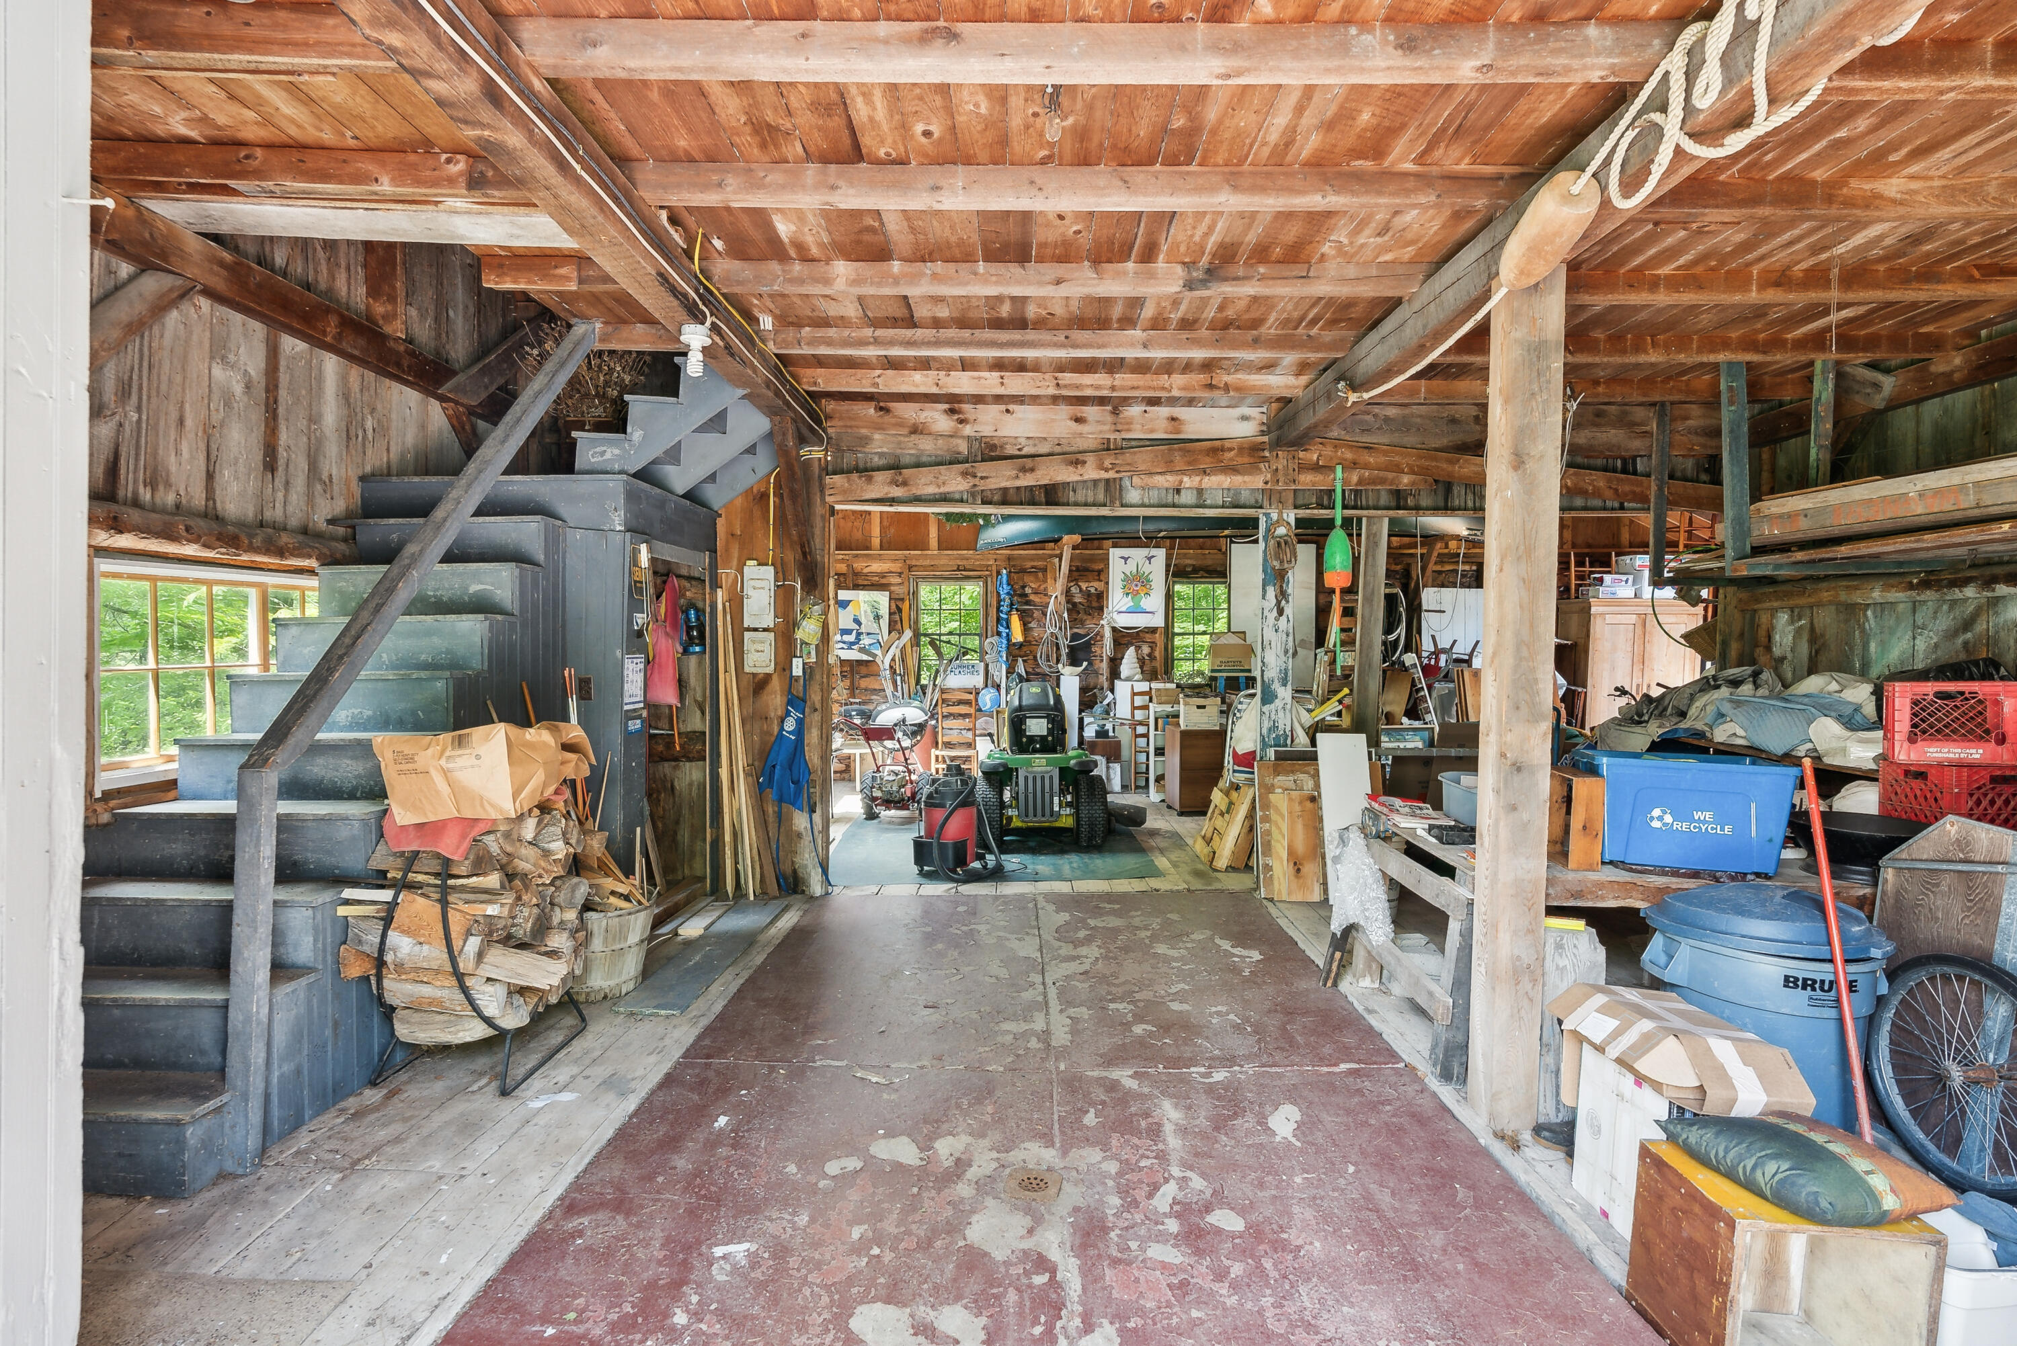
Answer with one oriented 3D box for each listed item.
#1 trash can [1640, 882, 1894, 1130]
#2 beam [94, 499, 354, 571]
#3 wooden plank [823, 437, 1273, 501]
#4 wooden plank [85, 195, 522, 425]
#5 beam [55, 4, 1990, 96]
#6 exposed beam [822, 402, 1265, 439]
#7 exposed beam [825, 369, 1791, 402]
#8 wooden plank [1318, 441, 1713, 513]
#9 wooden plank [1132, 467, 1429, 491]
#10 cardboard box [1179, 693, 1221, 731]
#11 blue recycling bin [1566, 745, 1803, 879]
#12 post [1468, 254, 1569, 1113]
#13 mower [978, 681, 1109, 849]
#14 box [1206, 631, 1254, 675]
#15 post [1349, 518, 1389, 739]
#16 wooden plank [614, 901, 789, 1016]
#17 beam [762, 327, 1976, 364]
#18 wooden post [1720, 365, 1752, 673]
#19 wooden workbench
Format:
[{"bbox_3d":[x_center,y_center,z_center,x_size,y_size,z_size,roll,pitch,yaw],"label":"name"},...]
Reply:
[{"bbox_3d":[2.150,0.994,2.720,0.580,0.710,0.580,1,2,1],"label":"trash can"},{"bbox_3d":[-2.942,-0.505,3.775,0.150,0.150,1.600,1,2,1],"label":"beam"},{"bbox_3d":[0.235,-1.150,5.418,2.540,0.150,0.080,-5,1,1],"label":"wooden plank"},{"bbox_3d":[-3.037,-1.564,4.420,0.100,0.150,2.500,0,2,-2],"label":"wooden plank"},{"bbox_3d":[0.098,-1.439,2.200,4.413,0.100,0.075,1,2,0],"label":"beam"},{"bbox_3d":[0.206,-1.441,5.430,2.523,0.170,0.030,1,2,0],"label":"exposed beam"},{"bbox_3d":[1.554,-1.517,5.000,5.332,0.100,0.090,0,2,0],"label":"exposed beam"},{"bbox_3d":[2.928,-1.137,5.500,2.426,0.145,0.045,7,2,0],"label":"wooden plank"},{"bbox_3d":[1.581,-1.117,5.538,1.760,0.090,0.060,1,2,1],"label":"wooden plank"},{"bbox_3d":[1.577,0.318,7.850,0.320,0.265,0.390,1,2,1],"label":"cardboard box"},{"bbox_3d":[2.313,0.456,3.282,0.580,0.335,0.410,3,2,19],"label":"blue recycling bin"},{"bbox_3d":[1.503,0.083,2.833,0.160,2.510,0.150,1,2,1],"label":"post"},{"bbox_3d":[0.250,0.619,7.222,0.930,1.150,1.650,1,2,1],"label":"mower"},{"bbox_3d":[1.951,-0.181,8.400,0.390,0.380,0.360,1,2,1],"label":"box"},{"bbox_3d":[2.083,0.187,5.612,0.140,2.190,0.140,4,2,1],"label":"post"},{"bbox_3d":[-1.345,1.254,4.410,0.250,0.030,1.600,1,2,2],"label":"wooden plank"},{"bbox_3d":[1.621,-1.493,4.310,5.302,0.100,0.090,0,2,0],"label":"beam"},{"bbox_3d":[3.180,-0.703,4.163,0.110,1.310,0.080,1,2,1],"label":"wooden post"},{"bbox_3d":[2.087,0.979,3.461,1.350,0.700,1.050,1,2,1],"label":"wooden workbench"}]

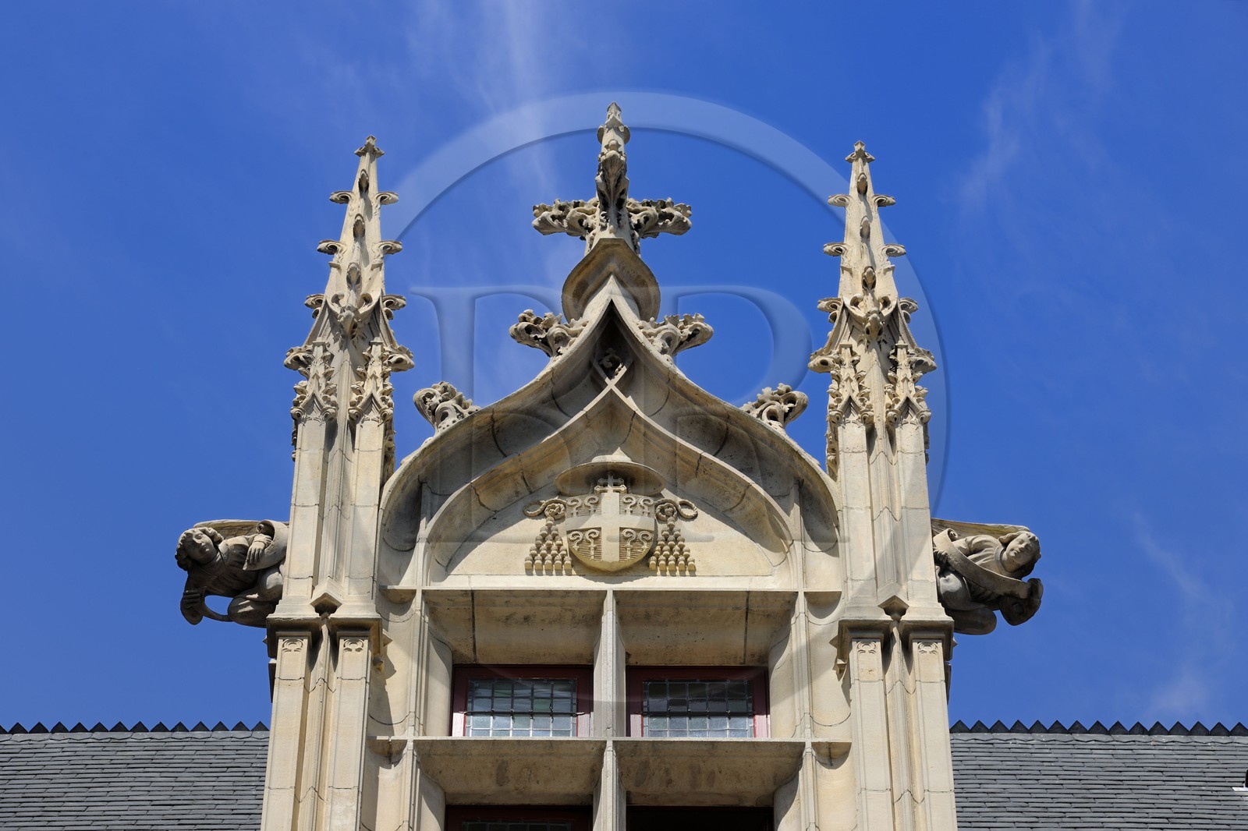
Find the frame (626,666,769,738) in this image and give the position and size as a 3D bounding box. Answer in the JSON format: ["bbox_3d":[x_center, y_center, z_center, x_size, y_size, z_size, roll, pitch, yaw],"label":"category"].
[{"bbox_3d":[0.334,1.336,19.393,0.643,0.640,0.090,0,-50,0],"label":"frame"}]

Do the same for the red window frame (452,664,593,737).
[{"bbox_3d":[-0.460,1.336,19.389,0.638,0.640,0.090,0,-50,0],"label":"red window frame"}]

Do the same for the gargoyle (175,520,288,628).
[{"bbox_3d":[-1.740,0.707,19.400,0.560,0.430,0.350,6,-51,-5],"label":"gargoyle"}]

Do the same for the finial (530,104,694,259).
[{"bbox_3d":[-0.063,-1.232,22.238,0.802,1.280,0.761,0,-50,0],"label":"finial"}]

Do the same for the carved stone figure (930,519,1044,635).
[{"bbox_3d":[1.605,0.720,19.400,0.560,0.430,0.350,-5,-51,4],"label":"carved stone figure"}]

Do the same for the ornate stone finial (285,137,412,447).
[{"bbox_3d":[-1.320,-0.548,21.287,0.613,2.764,0.613,0,-50,0],"label":"ornate stone finial"}]

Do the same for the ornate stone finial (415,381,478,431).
[{"bbox_3d":[-0.852,-0.042,20.728,0.290,0.260,0.220,0,-50,0],"label":"ornate stone finial"}]

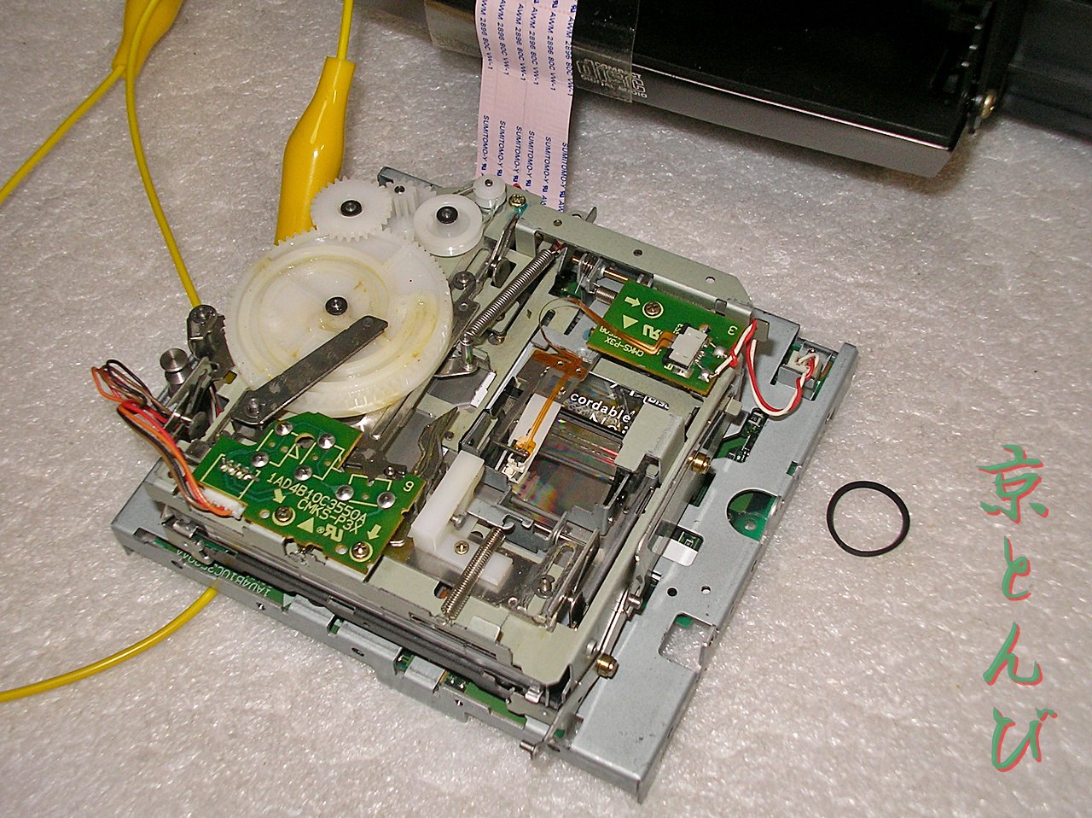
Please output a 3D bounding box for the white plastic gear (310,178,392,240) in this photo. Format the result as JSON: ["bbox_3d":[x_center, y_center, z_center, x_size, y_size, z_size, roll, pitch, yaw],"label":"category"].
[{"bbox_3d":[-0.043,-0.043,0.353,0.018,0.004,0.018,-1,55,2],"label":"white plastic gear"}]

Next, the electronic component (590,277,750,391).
[{"bbox_3d":[0.025,-0.016,0.338,0.028,0.003,0.020,23,59,18],"label":"electronic component"}]

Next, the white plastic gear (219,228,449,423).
[{"bbox_3d":[-0.044,-0.020,0.341,0.049,0.007,0.049,-1,55,2],"label":"white plastic gear"}]

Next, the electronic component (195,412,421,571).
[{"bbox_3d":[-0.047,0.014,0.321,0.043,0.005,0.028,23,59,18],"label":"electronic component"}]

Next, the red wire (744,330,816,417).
[{"bbox_3d":[0.047,-0.008,0.338,0.014,0.009,0.017,23,59,18],"label":"red wire"}]

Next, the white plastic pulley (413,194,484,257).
[{"bbox_3d":[-0.021,-0.041,0.353,0.016,0.006,0.016,-1,55,2],"label":"white plastic pulley"}]

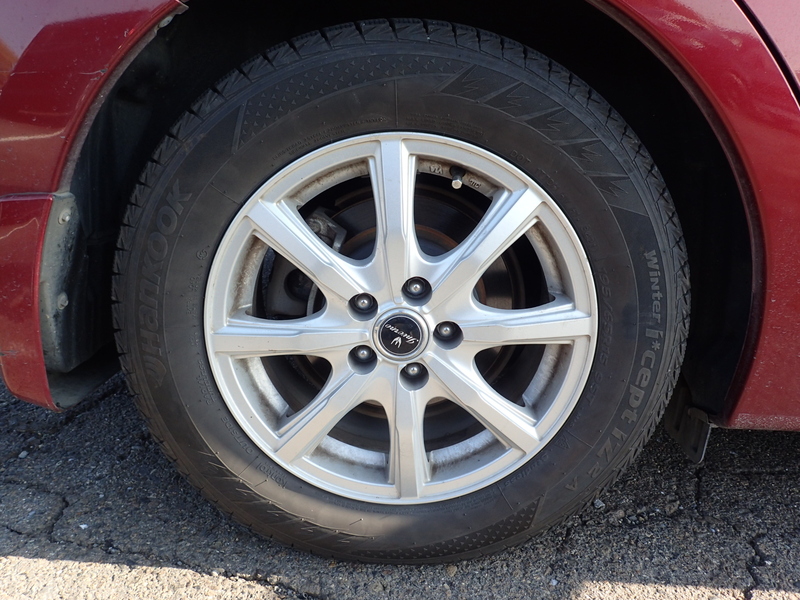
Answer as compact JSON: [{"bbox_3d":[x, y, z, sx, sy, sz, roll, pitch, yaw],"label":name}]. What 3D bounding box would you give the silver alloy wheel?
[{"bbox_3d":[0.001,0.015,0.688,0.415,0.415,0.168,0,16,0],"label":"silver alloy wheel"}]

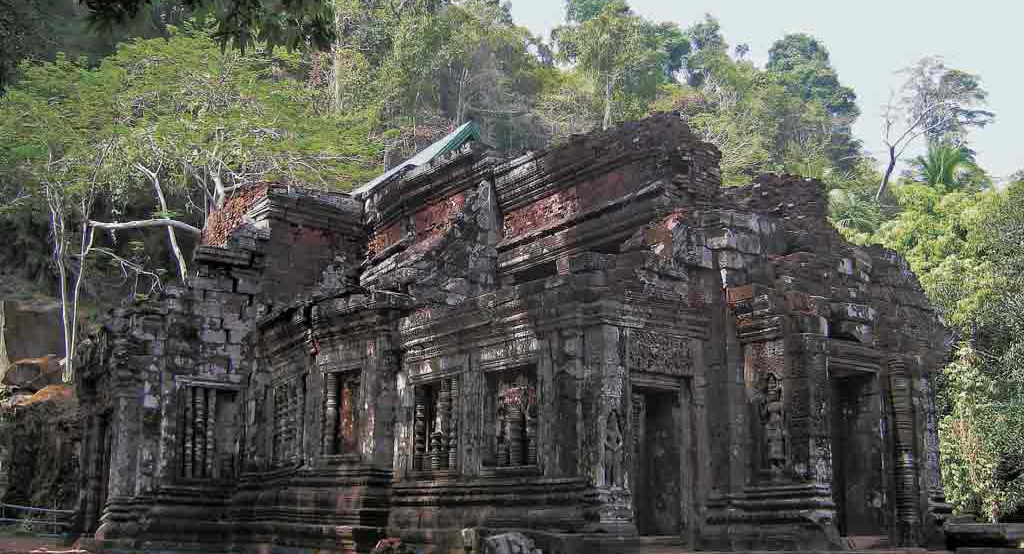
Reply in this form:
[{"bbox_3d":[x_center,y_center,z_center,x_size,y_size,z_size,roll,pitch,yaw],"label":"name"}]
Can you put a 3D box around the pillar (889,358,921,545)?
[{"bbox_3d":[5.747,2.528,15.165,0.270,2.720,0.270,9,-16,-33],"label":"pillar"}]

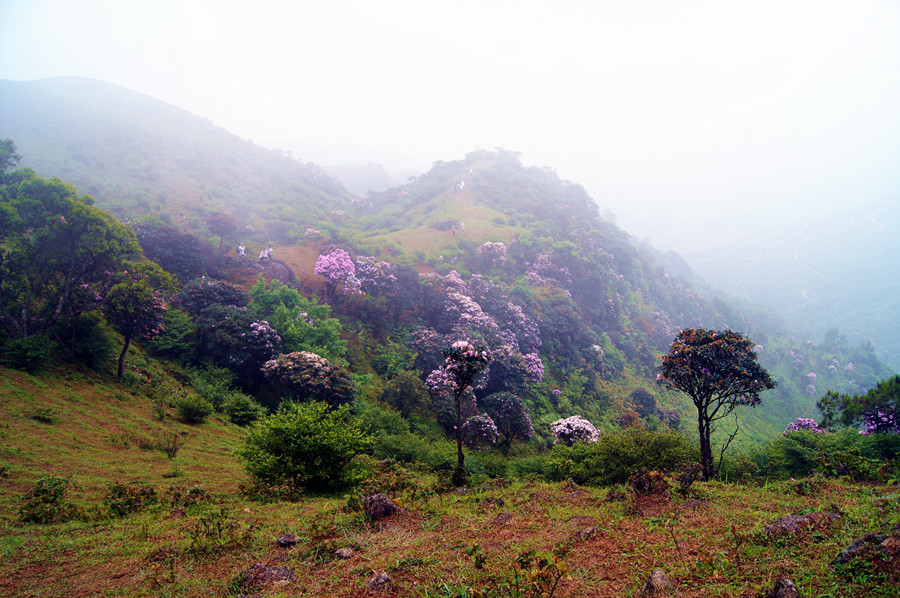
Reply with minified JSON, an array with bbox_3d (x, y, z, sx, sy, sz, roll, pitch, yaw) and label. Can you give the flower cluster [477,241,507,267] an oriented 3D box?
[{"bbox_3d":[5.546,-5.938,88.000,4.176,3.393,3.550,0,4,0],"label":"flower cluster"}]

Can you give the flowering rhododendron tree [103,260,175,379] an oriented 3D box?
[{"bbox_3d":[-11.087,0.730,24.000,2.511,4.158,2.358,0,4,0],"label":"flowering rhododendron tree"}]

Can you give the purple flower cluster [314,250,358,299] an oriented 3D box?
[{"bbox_3d":[-11.783,-2.517,70.000,4.568,5.450,4.111,0,4,0],"label":"purple flower cluster"}]

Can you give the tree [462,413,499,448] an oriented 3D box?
[{"bbox_3d":[1.628,7.074,36.000,1.922,1.815,1.634,0,4,0],"label":"tree"}]

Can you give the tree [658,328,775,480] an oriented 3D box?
[{"bbox_3d":[5.928,2.347,15.000,2.529,3.347,2.374,0,4,0],"label":"tree"}]

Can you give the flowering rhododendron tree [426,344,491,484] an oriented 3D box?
[{"bbox_3d":[0.267,2.525,15.000,1.243,3.171,1.167,0,4,0],"label":"flowering rhododendron tree"}]

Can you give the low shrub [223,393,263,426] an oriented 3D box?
[{"bbox_3d":[-6.770,3.605,22.000,1.305,1.109,1.201,0,4,0],"label":"low shrub"}]

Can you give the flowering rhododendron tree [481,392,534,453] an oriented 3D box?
[{"bbox_3d":[3.326,7.143,39.000,3.123,3.470,2.873,0,4,0],"label":"flowering rhododendron tree"}]

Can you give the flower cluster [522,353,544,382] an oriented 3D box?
[{"bbox_3d":[5.696,4.673,46.000,1.501,2.047,1.201,0,4,0],"label":"flower cluster"}]

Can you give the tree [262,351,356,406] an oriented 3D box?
[{"bbox_3d":[-6.459,3.809,31.000,4.322,2.883,3.976,0,4,0],"label":"tree"}]

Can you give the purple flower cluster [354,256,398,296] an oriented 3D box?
[{"bbox_3d":[-7.848,-2.296,72.000,4.698,4.485,3.993,0,4,0],"label":"purple flower cluster"}]

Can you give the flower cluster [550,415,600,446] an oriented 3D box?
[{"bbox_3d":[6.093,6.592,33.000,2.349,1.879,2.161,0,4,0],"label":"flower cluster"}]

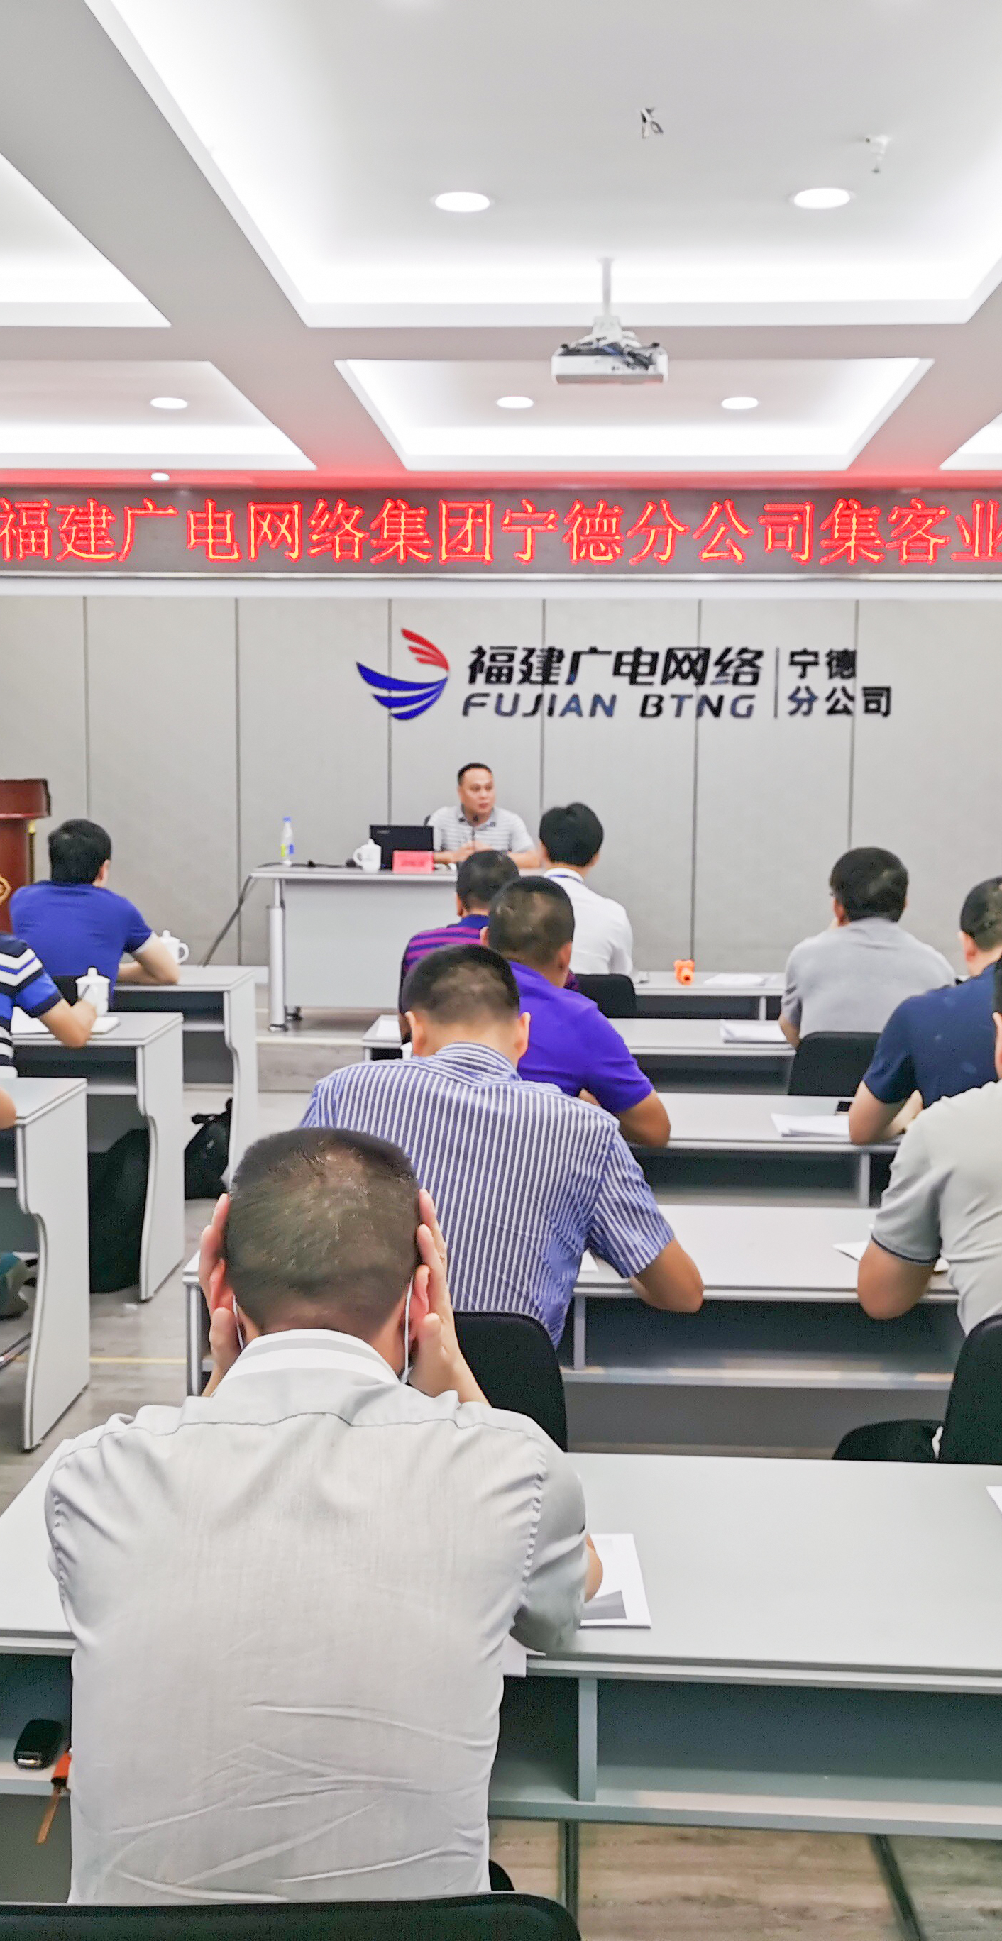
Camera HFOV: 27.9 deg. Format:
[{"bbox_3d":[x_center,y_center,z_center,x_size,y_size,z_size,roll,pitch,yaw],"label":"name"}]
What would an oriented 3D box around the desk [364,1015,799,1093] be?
[{"bbox_3d":[0.529,0.551,5.785,1.800,0.750,0.510,1,6,3],"label":"desk"}]

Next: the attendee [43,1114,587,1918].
[{"bbox_3d":[-0.145,0.754,1.655,0.470,1.230,0.750,1,6,3],"label":"attendee"}]

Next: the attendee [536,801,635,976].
[{"bbox_3d":[0.214,0.129,6.948,0.480,1.390,0.780,1,6,3],"label":"attendee"}]

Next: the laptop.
[{"bbox_3d":[-0.451,-0.594,9.793,0.325,0.216,0.280,1,6,10],"label":"laptop"}]

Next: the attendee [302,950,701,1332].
[{"bbox_3d":[-0.004,0.577,2.914,0.580,1.240,0.800,1,6,3],"label":"attendee"}]

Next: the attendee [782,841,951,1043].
[{"bbox_3d":[0.965,0.323,5.335,0.520,1.304,0.750,1,6,2],"label":"attendee"}]

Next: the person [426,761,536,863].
[{"bbox_3d":[-0.097,-0.403,10.281,0.570,1.300,0.720,1,6,3],"label":"person"}]

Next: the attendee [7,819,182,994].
[{"bbox_3d":[-1.338,0.146,6.612,0.530,1.270,0.800,1,6,6],"label":"attendee"}]

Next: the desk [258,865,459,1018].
[{"bbox_3d":[-0.407,-0.096,9.925,1.520,0.760,0.650,1,6,3],"label":"desk"}]

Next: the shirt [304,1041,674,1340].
[{"bbox_3d":[-0.043,0.426,2.834,0.550,0.650,0.470,1,6,3],"label":"shirt"}]

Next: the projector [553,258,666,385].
[{"bbox_3d":[0.367,-2.178,6.756,0.385,0.411,0.310,1,6,3],"label":"projector"}]

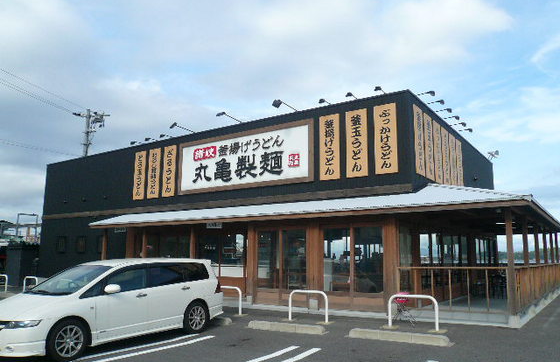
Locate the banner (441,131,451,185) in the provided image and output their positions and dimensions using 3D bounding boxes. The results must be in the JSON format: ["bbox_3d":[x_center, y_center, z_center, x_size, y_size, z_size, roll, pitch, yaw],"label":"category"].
[{"bbox_3d":[5.837,-0.795,15.769,0.080,2.060,0.740,-6,-11,34],"label":"banner"}]

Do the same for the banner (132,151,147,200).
[{"bbox_3d":[-6.103,-0.210,19.689,0.696,2.099,0.060,-6,-12,34],"label":"banner"}]

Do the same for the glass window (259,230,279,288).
[{"bbox_3d":[-0.365,2.366,13.727,0.780,1.670,0.100,-6,-11,35],"label":"glass window"}]

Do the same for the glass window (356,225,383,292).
[{"bbox_3d":[2.316,2.058,11.809,0.762,1.669,0.060,-6,-12,34],"label":"glass window"}]

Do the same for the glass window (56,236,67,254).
[{"bbox_3d":[-10.831,3.164,22.496,0.809,0.863,0.080,-6,-12,34],"label":"glass window"}]

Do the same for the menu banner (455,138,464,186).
[{"bbox_3d":[6.927,-0.538,17.304,0.080,2.060,0.740,-6,-11,34],"label":"menu banner"}]

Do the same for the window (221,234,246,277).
[{"bbox_3d":[-1.695,2.624,16.052,1.120,1.540,0.100,-6,-11,35],"label":"window"}]

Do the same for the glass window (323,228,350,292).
[{"bbox_3d":[1.560,2.152,12.396,0.840,1.740,0.100,-6,-11,35],"label":"glass window"}]

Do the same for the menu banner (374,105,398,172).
[{"bbox_3d":[3.084,-1.233,13.254,0.690,2.060,0.080,-6,-11,35],"label":"menu banner"}]

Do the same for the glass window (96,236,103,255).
[{"bbox_3d":[-8.050,2.896,20.520,0.760,0.820,0.100,-6,-11,35],"label":"glass window"}]

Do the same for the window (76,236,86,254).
[{"bbox_3d":[-9.401,3.046,21.454,0.760,0.820,0.100,-6,-11,35],"label":"window"}]

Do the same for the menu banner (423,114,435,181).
[{"bbox_3d":[4.758,-1.073,14.325,0.060,2.099,0.740,-6,-12,34],"label":"menu banner"}]

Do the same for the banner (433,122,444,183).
[{"bbox_3d":[5.298,-0.922,15.009,0.080,2.060,0.740,-6,-11,34],"label":"banner"}]

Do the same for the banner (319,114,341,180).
[{"bbox_3d":[1.574,-1.077,14.390,0.725,2.099,0.060,-6,-12,34],"label":"banner"}]

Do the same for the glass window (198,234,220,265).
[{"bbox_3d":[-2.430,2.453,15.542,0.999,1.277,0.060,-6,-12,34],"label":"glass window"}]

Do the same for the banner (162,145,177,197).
[{"bbox_3d":[-4.552,-0.385,18.618,0.701,2.099,0.060,-6,-12,34],"label":"banner"}]

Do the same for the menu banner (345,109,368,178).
[{"bbox_3d":[2.338,-1.146,13.769,0.710,2.070,0.080,-6,-11,35],"label":"menu banner"}]

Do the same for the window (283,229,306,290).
[{"bbox_3d":[0.417,2.289,13.178,0.802,1.719,0.060,-6,-12,34],"label":"window"}]

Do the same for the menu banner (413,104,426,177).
[{"bbox_3d":[4.220,-1.205,13.568,0.060,2.099,0.740,-6,-12,34],"label":"menu banner"}]

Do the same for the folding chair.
[{"bbox_3d":[2.849,2.937,10.411,0.420,0.710,0.420,-6,-12,34],"label":"folding chair"}]

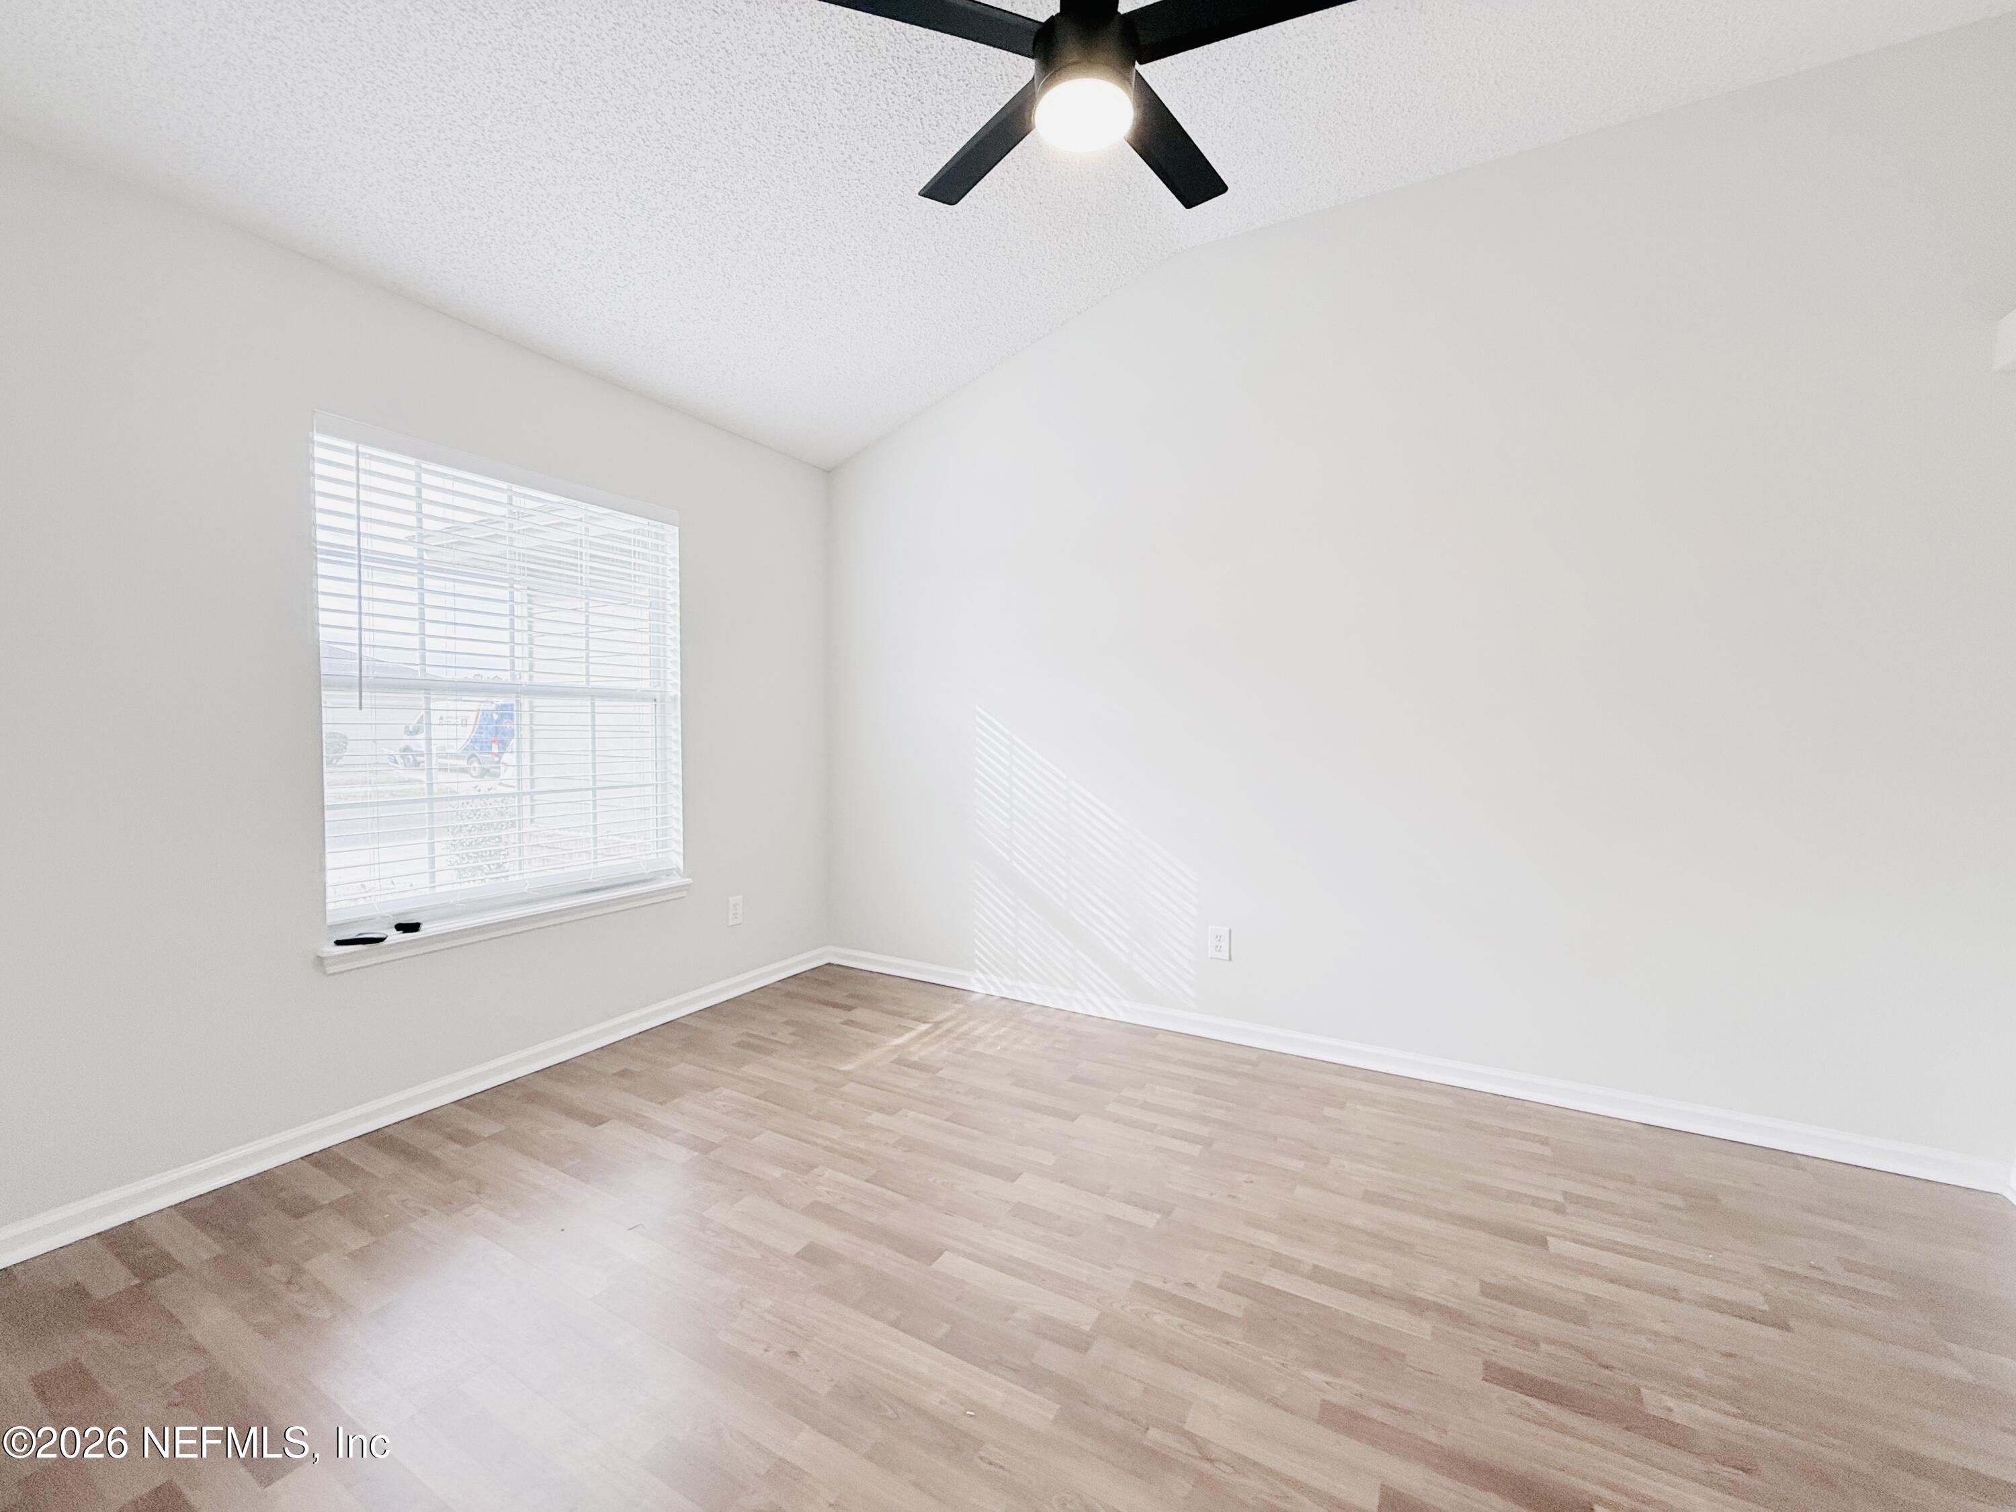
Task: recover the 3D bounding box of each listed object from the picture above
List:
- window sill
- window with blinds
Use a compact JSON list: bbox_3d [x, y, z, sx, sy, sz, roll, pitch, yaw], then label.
[{"bbox_3d":[-1.624,0.551,2.790,0.095,0.075,1.235,2,3,29],"label":"window sill"},{"bbox_3d":[-1.623,-0.222,2.763,0.080,1.453,1.180,2,3,29],"label":"window with blinds"}]

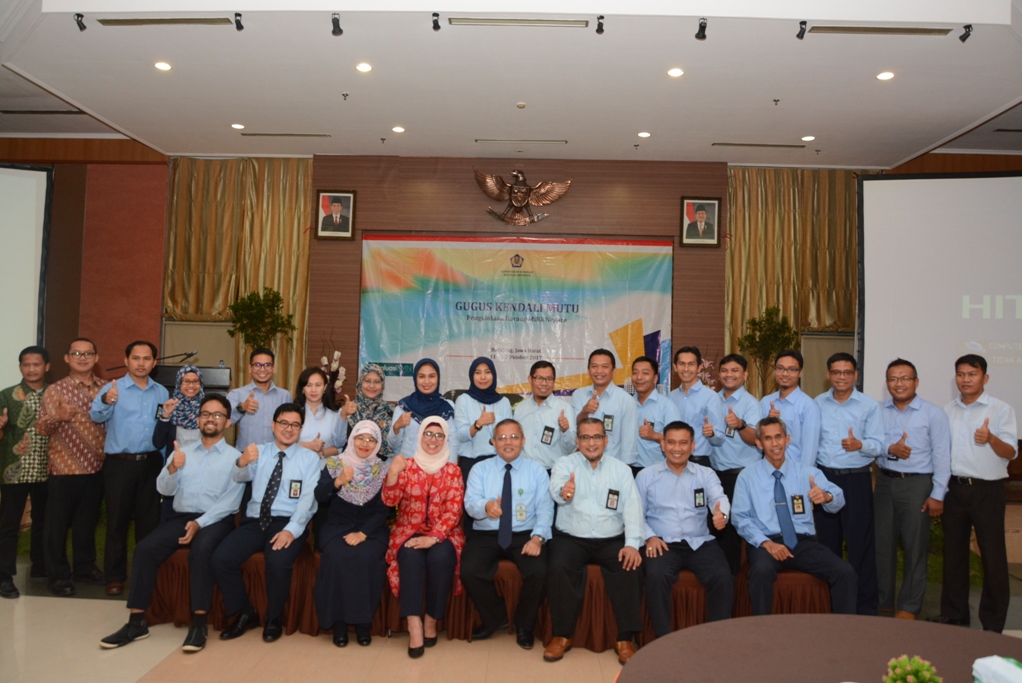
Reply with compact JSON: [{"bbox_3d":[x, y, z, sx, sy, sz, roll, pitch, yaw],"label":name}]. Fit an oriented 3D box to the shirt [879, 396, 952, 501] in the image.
[{"bbox_3d":[2.578,0.679,4.920,0.470,0.660,0.310,0,-2,38],"label":"shirt"}]

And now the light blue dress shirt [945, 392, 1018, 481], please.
[{"bbox_3d":[2.879,0.584,4.720,0.320,0.550,0.460,3,-2,-44],"label":"light blue dress shirt"}]

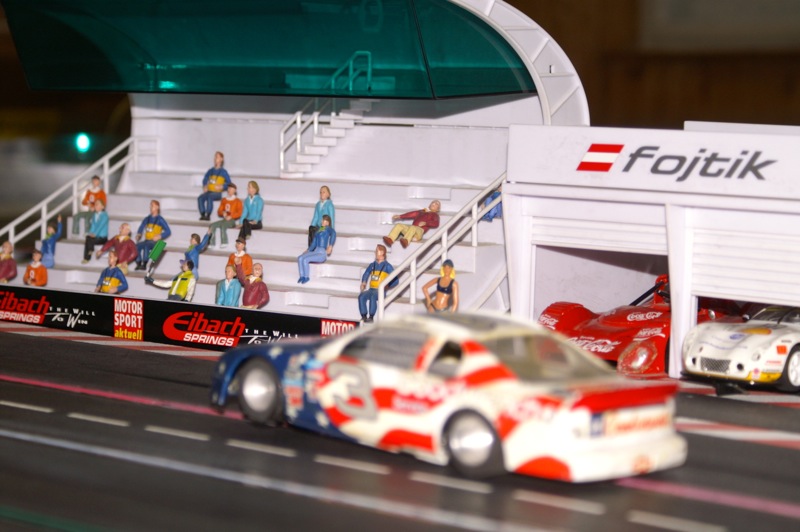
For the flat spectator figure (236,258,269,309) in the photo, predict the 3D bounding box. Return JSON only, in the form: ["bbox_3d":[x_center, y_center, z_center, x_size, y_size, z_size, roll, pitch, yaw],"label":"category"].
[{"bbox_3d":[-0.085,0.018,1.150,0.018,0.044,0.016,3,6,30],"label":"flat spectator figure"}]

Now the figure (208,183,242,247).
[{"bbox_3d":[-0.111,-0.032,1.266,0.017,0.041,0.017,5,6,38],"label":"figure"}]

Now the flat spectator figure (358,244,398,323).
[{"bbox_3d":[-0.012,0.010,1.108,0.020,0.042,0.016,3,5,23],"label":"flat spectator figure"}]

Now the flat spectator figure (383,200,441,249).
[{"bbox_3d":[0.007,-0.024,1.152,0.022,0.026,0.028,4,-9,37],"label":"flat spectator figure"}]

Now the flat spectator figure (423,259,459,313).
[{"bbox_3d":[0.022,0.024,1.078,0.019,0.055,0.011,2,5,16],"label":"flat spectator figure"}]

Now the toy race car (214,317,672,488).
[{"bbox_3d":[0.015,0.049,0.830,0.208,0.055,0.077,7,8,42],"label":"toy race car"}]

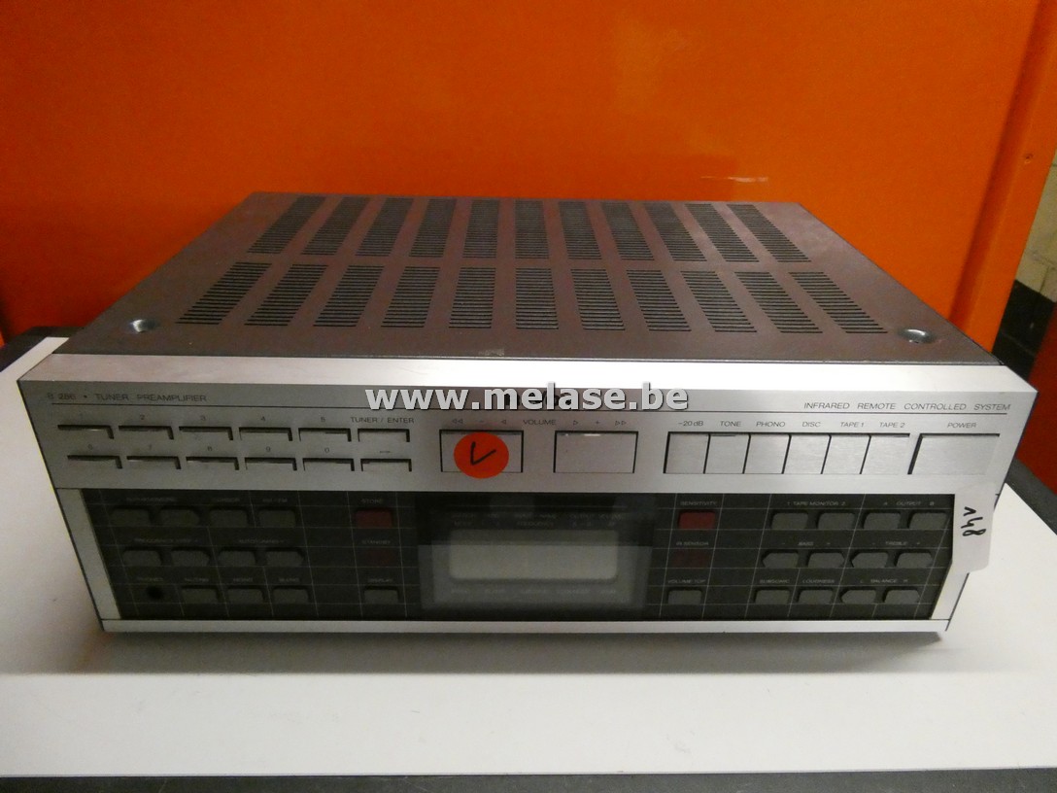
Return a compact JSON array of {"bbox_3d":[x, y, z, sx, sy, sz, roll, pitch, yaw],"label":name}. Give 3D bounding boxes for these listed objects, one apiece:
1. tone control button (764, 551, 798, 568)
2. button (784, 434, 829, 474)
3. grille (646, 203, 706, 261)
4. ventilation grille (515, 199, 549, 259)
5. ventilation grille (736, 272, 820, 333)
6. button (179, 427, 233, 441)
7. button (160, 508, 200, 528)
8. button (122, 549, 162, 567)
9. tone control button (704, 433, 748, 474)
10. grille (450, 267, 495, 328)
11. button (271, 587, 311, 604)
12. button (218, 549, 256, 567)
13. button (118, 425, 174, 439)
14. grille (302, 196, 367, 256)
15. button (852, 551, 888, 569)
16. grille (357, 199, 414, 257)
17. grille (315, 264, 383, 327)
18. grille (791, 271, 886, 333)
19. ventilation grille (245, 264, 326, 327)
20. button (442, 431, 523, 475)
[{"bbox_3d":[0.127,0.082,0.370,0.017,0.009,0.004,1,30,-1],"label":"tone control button"},{"bbox_3d":[0.130,0.027,0.343,0.018,0.022,0.005,1,29,-1],"label":"button"},{"bbox_3d":[0.106,-0.121,0.535,0.021,0.003,0.139,1,29,-1],"label":"grille"},{"bbox_3d":[0.002,-0.123,0.535,0.021,0.003,0.142,1,29,-1],"label":"ventilation grille"},{"bbox_3d":[0.141,-0.055,0.419,0.022,0.003,0.089,1,30,-1],"label":"ventilation grille"},{"bbox_3d":[-0.147,0.017,0.335,0.023,0.007,0.005,1,30,-1],"label":"button"},{"bbox_3d":[-0.168,0.058,0.355,0.018,0.011,0.005,1,29,-2],"label":"button"},{"bbox_3d":[-0.192,0.080,0.367,0.017,0.011,0.005,1,29,-2],"label":"button"},{"bbox_3d":[0.093,0.027,0.344,0.019,0.022,0.005,1,30,-1],"label":"tone control button"},{"bbox_3d":[-0.030,-0.056,0.415,0.022,0.002,0.091,1,29,-1],"label":"grille"},{"bbox_3d":[-0.124,0.104,0.385,0.019,0.012,0.005,1,30,-1],"label":"button"},{"bbox_3d":[-0.144,0.079,0.367,0.017,0.010,0.005,1,29,-1],"label":"button"},{"bbox_3d":[-0.172,0.016,0.331,0.022,0.007,0.004,1,29,-1],"label":"button"},{"bbox_3d":[-0.136,-0.126,0.534,0.022,0.003,0.141,1,30,-1],"label":"grille"},{"bbox_3d":[0.174,0.083,0.374,0.017,0.011,0.004,1,29,-1],"label":"button"},{"bbox_3d":[-0.102,-0.124,0.533,0.022,0.003,0.139,1,30,-1],"label":"grille"},{"bbox_3d":[-0.100,-0.058,0.416,0.022,0.003,0.092,1,30,-1],"label":"grille"},{"bbox_3d":[0.175,-0.055,0.418,0.021,0.003,0.091,1,29,-1],"label":"grille"},{"bbox_3d":[-0.134,-0.058,0.414,0.021,0.002,0.092,1,29,-1],"label":"ventilation grille"},{"bbox_3d":[-0.021,0.025,0.340,0.037,0.022,0.005,1,29,-2],"label":"button"}]

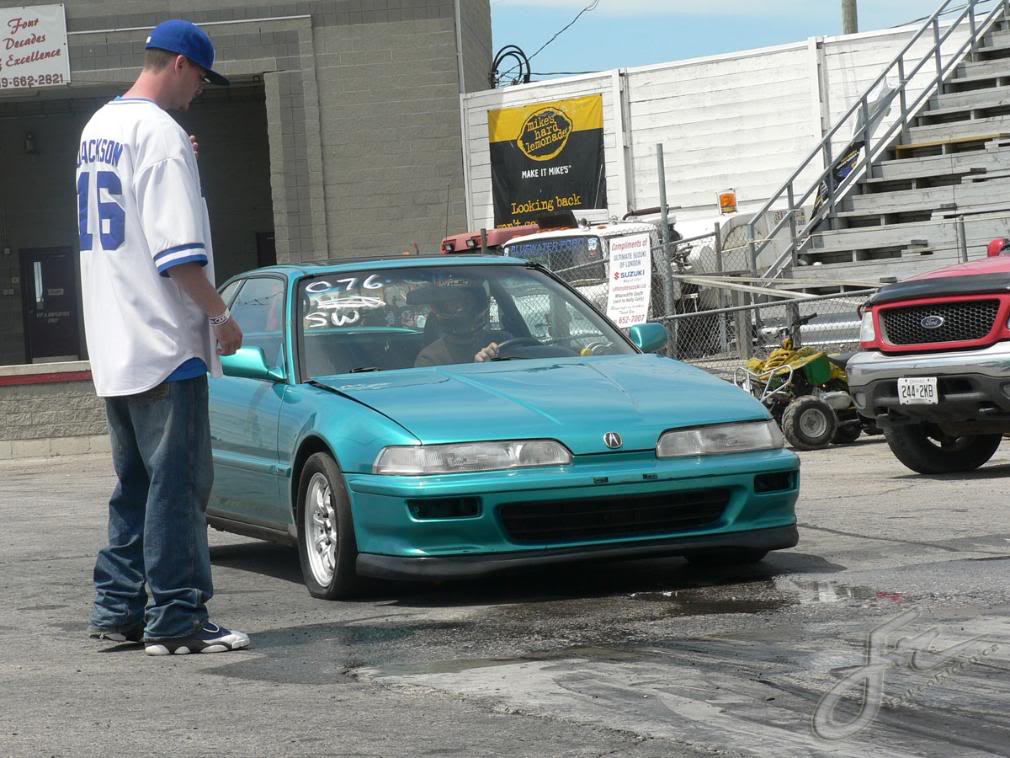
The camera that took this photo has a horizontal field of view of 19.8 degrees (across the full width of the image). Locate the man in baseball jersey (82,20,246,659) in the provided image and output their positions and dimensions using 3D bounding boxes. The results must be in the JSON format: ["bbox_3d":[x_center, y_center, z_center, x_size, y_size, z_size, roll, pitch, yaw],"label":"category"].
[{"bbox_3d":[-1.050,-0.130,8.750,0.500,1.900,0.580,-4,0,-15],"label":"man in baseball jersey"}]

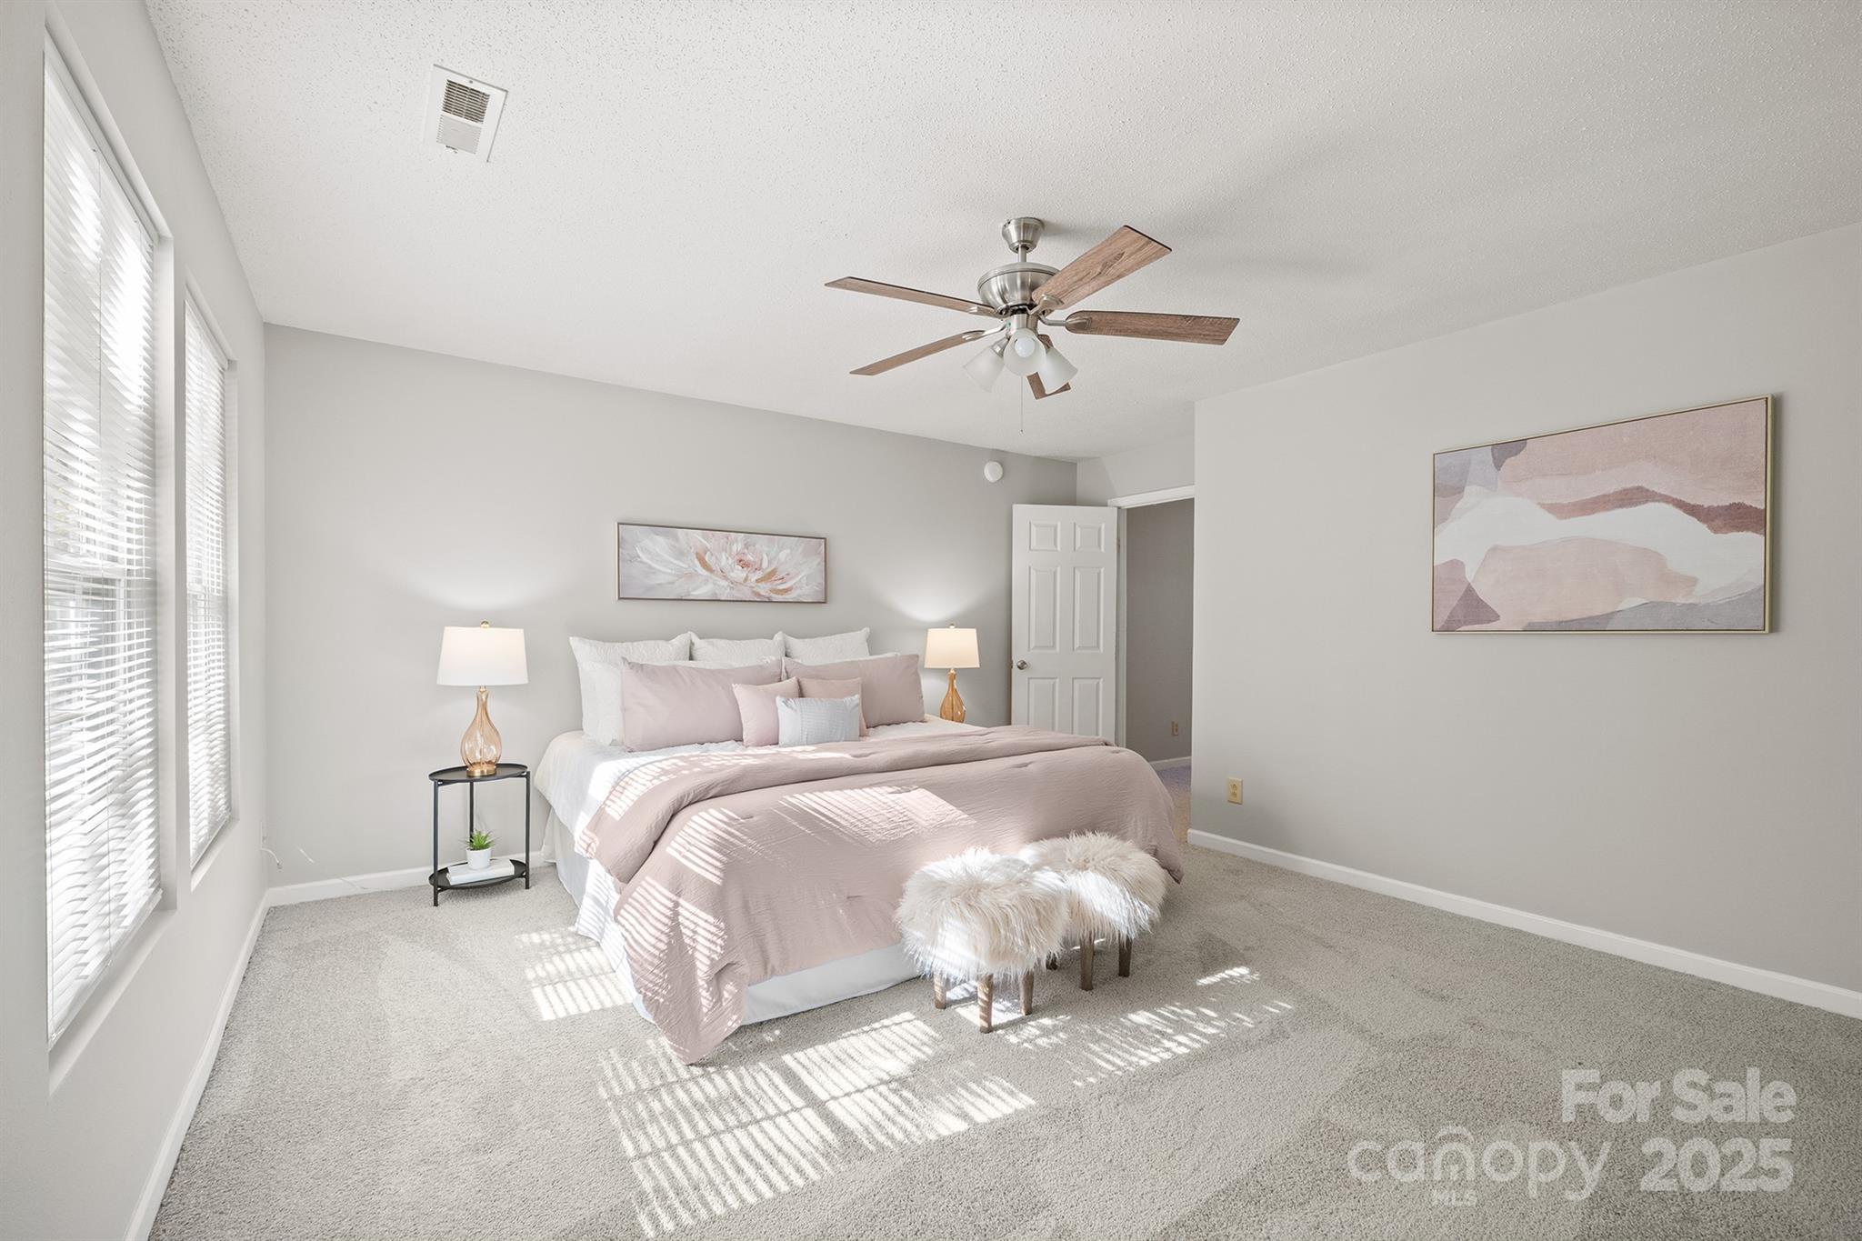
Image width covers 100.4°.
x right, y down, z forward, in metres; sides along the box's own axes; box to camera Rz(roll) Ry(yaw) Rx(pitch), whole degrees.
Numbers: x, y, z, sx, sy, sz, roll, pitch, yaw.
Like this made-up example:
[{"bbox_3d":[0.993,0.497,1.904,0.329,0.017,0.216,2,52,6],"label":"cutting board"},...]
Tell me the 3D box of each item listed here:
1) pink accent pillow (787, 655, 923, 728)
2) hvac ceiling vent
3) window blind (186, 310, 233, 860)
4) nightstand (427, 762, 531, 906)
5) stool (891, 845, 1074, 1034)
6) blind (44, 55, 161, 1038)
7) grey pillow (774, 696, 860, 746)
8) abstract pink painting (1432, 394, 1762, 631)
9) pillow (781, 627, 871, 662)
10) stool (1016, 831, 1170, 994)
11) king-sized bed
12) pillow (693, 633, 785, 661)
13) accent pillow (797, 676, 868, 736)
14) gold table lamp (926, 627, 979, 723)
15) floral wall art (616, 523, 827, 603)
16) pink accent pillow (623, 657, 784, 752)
[{"bbox_3d":[-0.437,0.406,4.497,0.880,0.430,0.170,0,-17,-36],"label":"pink accent pillow"},{"bbox_3d":[-1.142,-1.219,1.896,0.147,0.025,0.345,0,0,-36],"label":"hvac ceiling vent"},{"bbox_3d":[-2.101,-0.087,2.208,0.080,1.500,0.840,0,0,-36],"label":"window blind"},{"bbox_3d":[-2.026,0.942,3.489,0.410,0.540,0.410,0,0,-36],"label":"nightstand"},{"bbox_3d":[0.166,0.976,2.423,0.480,0.480,0.480,0,0,0],"label":"stool"},{"bbox_3d":[-1.505,-0.105,1.392,0.050,1.480,0.810,0,0,-36],"label":"blind"},{"bbox_3d":[-0.561,0.496,3.951,0.470,0.270,0.130,0,-18,-36],"label":"grey pillow"},{"bbox_3d":[2.449,-0.342,2.938,0.035,0.780,1.000,0,0,-36],"label":"abstract pink painting"},{"bbox_3d":[-0.619,0.323,4.565,0.580,0.520,0.180,0,-15,-36],"label":"pillow"},{"bbox_3d":[0.542,0.988,2.718,0.480,0.470,0.480,0,0,0],"label":"stool"},{"bbox_3d":[-0.475,0.903,3.558,2.120,0.620,2.090,0,0,-36],"label":"king-sized bed"},{"bbox_3d":[-1.056,0.328,4.249,0.570,0.520,0.180,0,-15,-36],"label":"pillow"},{"bbox_3d":[-0.553,0.435,3.971,0.400,0.360,0.130,0,-18,-36],"label":"accent pillow"},{"bbox_3d":[0.137,0.364,5.014,0.352,0.684,0.352,0,0,0],"label":"gold table lamp"},{"bbox_3d":[-1.129,-0.301,4.392,1.220,0.405,0.035,0,0,-36],"label":"floral wall art"},{"bbox_3d":[-1.087,0.384,3.771,0.810,0.440,0.180,0,-17,-36],"label":"pink accent pillow"}]

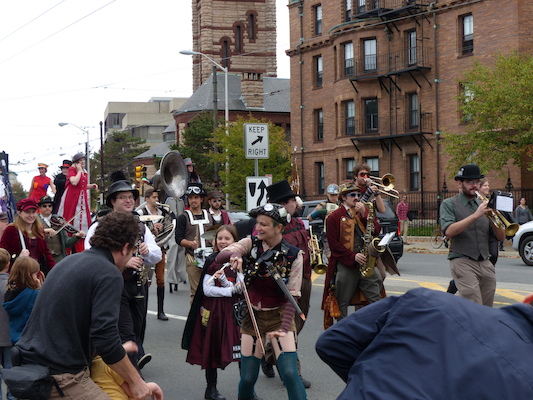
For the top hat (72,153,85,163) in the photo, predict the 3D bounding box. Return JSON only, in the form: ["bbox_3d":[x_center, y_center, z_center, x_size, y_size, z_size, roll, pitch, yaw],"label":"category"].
[{"bbox_3d":[-3.355,-0.750,15.200,0.280,0.140,0.250,-16,0,31],"label":"top hat"}]

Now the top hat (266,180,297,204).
[{"bbox_3d":[0.137,-0.069,7.500,0.295,0.175,0.260,-16,0,3],"label":"top hat"}]

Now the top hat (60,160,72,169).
[{"bbox_3d":[-3.759,-0.665,16.000,0.270,0.150,0.290,-1,0,-6],"label":"top hat"}]

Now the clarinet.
[{"bbox_3d":[-1.030,0.481,6.900,0.080,0.660,0.085,3,-20,-11],"label":"clarinet"}]

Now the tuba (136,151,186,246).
[{"bbox_3d":[-1.431,-0.021,11.600,0.780,1.280,0.700,-2,0,36],"label":"tuba"}]

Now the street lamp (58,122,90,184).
[{"bbox_3d":[-17.810,-2.595,78.529,2.750,9.000,0.350,-1,0,-22],"label":"street lamp"}]

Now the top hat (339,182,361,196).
[{"bbox_3d":[0.851,-0.107,8.600,0.280,0.140,0.250,-6,2,44],"label":"top hat"}]

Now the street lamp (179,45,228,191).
[{"bbox_3d":[-3.154,-2.880,42.056,2.600,9.100,0.350,-1,0,-22],"label":"street lamp"}]

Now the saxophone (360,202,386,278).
[{"bbox_3d":[1.044,0.387,8.300,0.340,0.750,0.200,2,-4,40],"label":"saxophone"}]

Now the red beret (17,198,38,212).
[{"bbox_3d":[-2.511,0.058,8.900,0.240,0.130,0.270,-5,1,-23],"label":"red beret"}]

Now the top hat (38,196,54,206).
[{"bbox_3d":[-3.142,0.016,12.100,0.260,0.130,0.290,-1,0,-11],"label":"top hat"}]

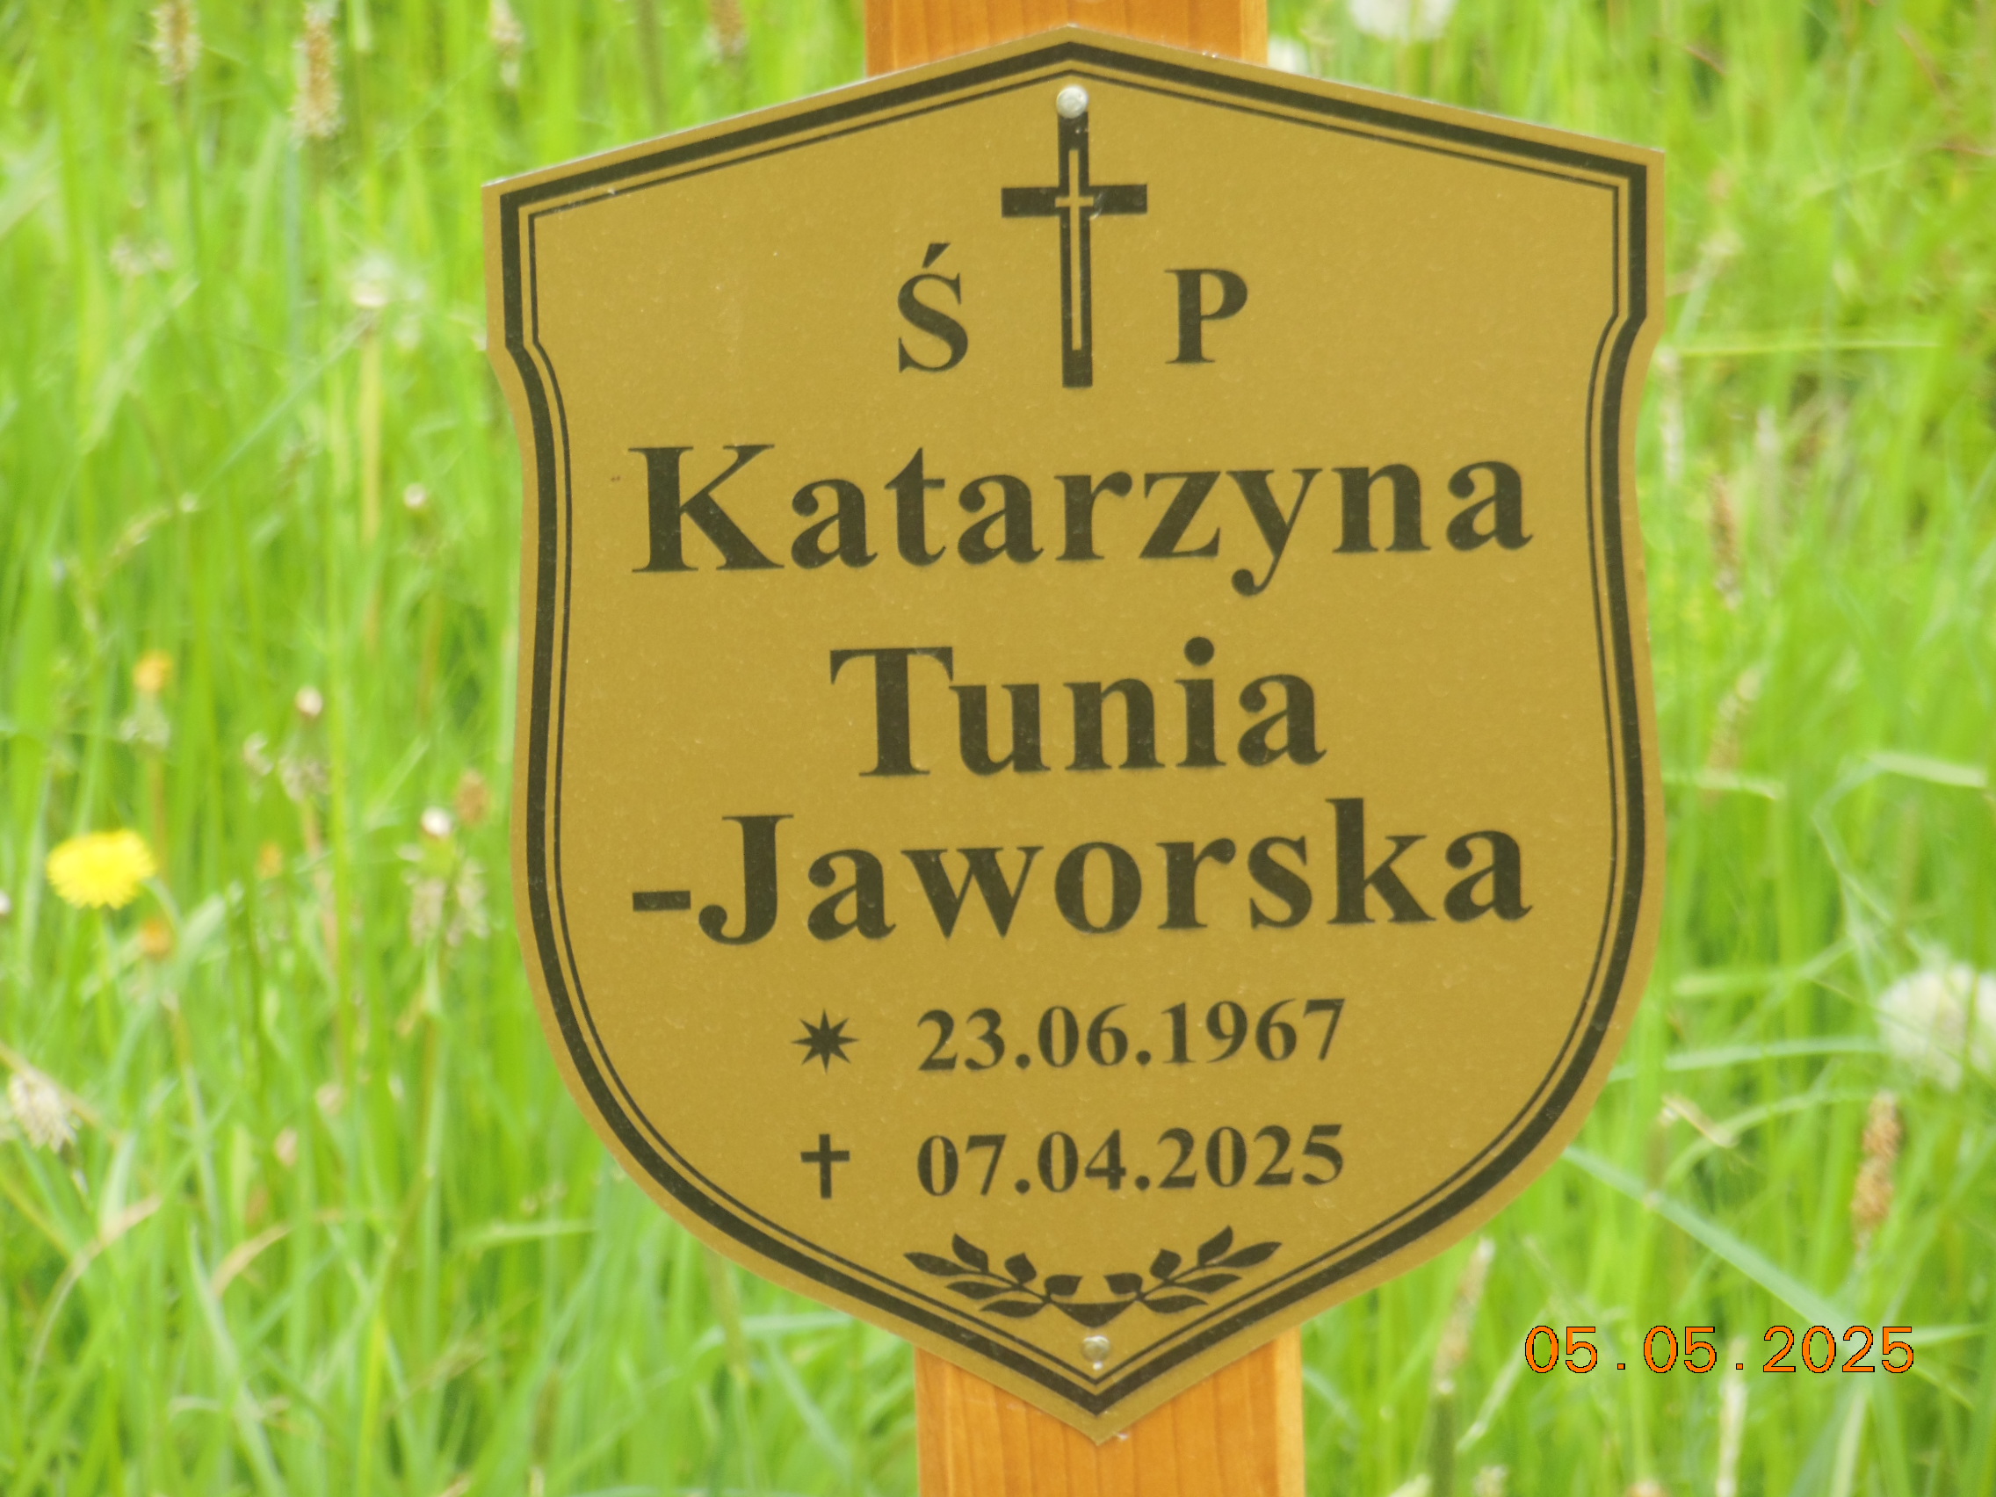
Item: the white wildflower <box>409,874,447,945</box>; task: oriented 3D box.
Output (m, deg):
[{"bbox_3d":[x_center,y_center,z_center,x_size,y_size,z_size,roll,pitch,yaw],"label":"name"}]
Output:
[{"bbox_3d":[-0.176,0.050,3.900,0.012,0.020,0.012,-1,16,0],"label":"white wildflower"}]

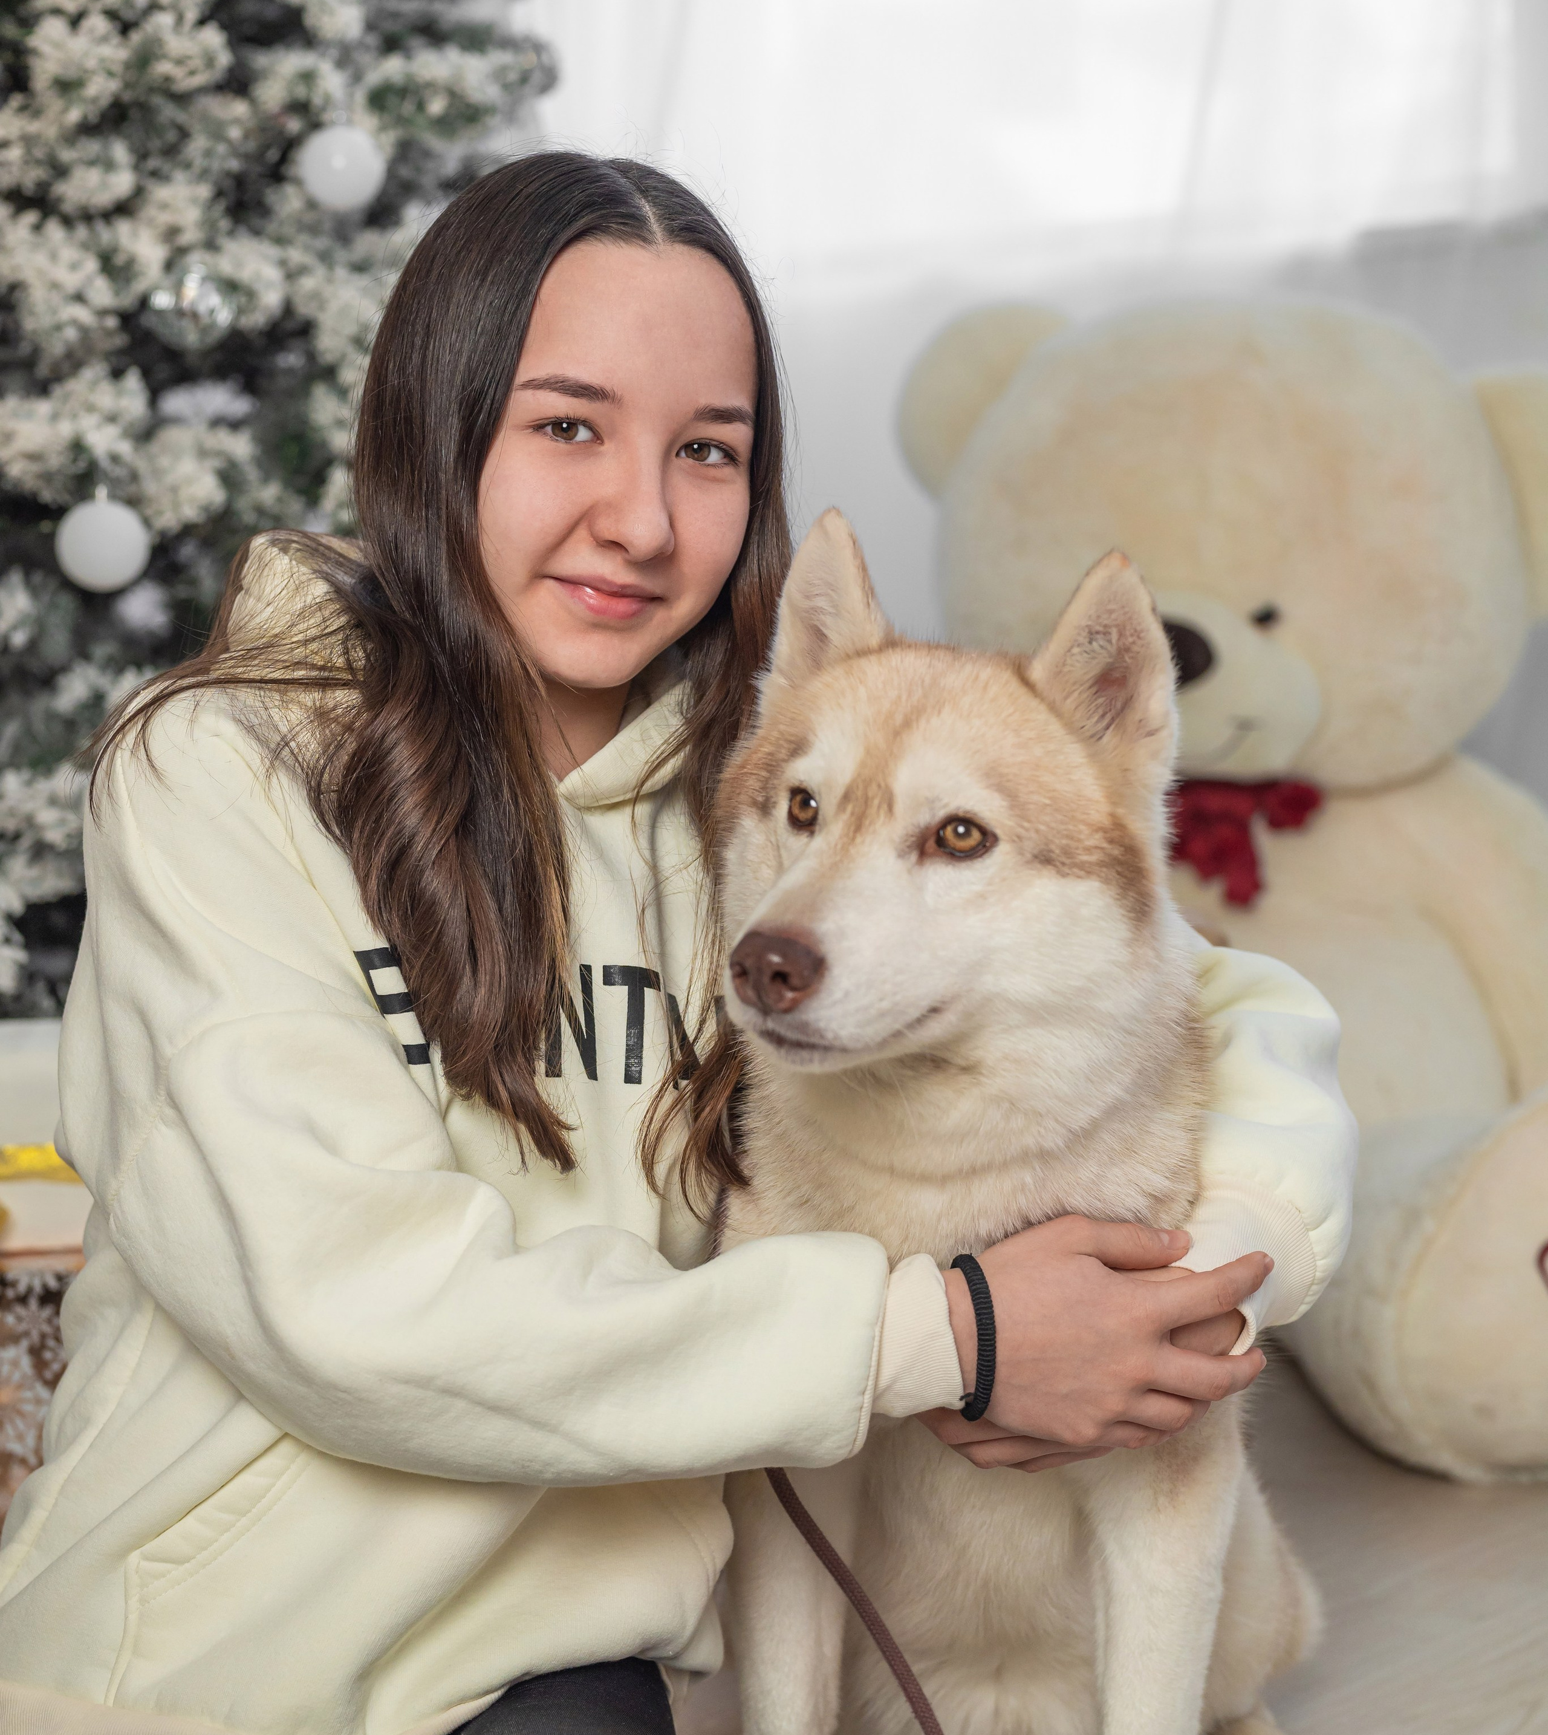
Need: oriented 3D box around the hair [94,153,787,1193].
[{"bbox_3d":[-0.142,-0.092,1.455,0.290,0.460,0.250,2,2,-21],"label":"hair"}]

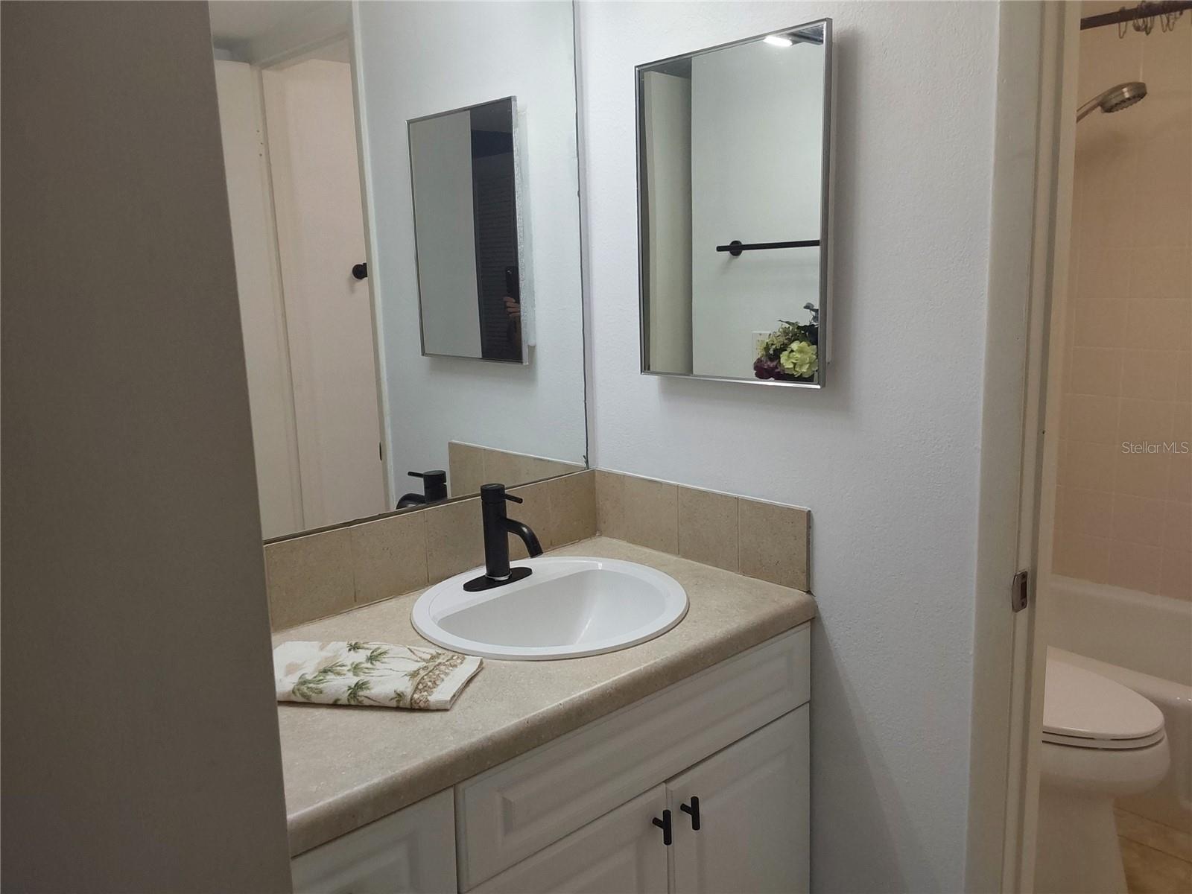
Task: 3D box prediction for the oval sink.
[{"bbox_3d":[-0.078,0.348,1.697,0.485,0.165,0.468,-11,14,-42],"label":"oval sink"}]

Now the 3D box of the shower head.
[{"bbox_3d":[1.358,-0.917,2.589,0.110,0.070,0.230,-11,-2,-42],"label":"shower head"}]

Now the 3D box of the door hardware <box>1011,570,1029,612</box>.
[{"bbox_3d":[0.625,0.214,1.423,0.043,0.057,0.009,-11,14,-42],"label":"door hardware"}]

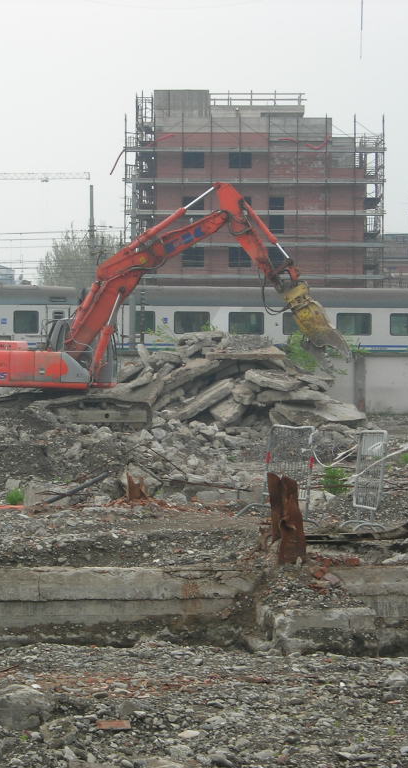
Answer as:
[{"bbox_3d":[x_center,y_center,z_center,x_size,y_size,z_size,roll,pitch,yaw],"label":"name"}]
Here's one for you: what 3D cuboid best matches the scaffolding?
[{"bbox_3d":[3.213,-8.991,217.000,16.500,19.600,12.500,0,0,0],"label":"scaffolding"}]

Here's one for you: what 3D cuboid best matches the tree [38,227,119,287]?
[{"bbox_3d":[-7.205,-4.054,195.000,5.000,10.200,4.800,0,0,0],"label":"tree"}]

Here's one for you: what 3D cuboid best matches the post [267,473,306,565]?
[{"bbox_3d":[0.726,1.183,29.400,0.330,0.810,0.270,0,0,0],"label":"post"}]

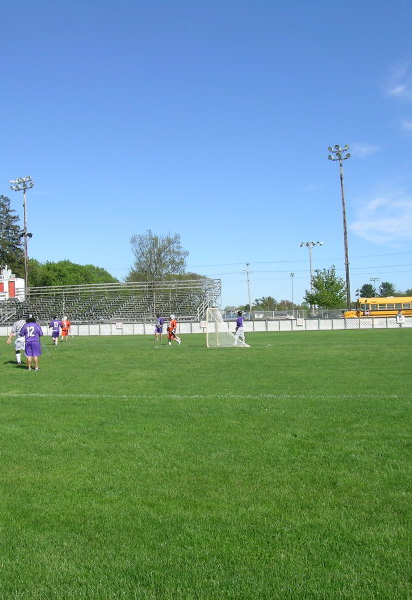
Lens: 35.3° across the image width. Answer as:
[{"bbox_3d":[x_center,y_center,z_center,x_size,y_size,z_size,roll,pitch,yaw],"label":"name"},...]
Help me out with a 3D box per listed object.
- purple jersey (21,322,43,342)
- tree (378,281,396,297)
[{"bbox_3d":[-5.510,1.030,20.500,0.700,0.660,0.420,-2,-1,0],"label":"purple jersey"},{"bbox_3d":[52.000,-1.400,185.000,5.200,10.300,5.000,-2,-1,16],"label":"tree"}]

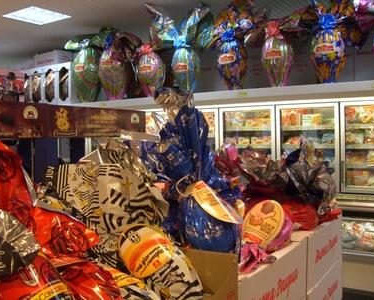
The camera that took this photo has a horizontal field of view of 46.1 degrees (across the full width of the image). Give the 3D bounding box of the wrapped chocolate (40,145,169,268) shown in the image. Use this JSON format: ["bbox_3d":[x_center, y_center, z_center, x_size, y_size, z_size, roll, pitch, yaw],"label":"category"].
[{"bbox_3d":[-0.199,0.156,1.130,0.290,0.300,0.220,-18,-12,1],"label":"wrapped chocolate"}]

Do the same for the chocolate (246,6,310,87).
[{"bbox_3d":[0.978,-1.095,4.692,0.630,0.820,0.400,0,2,28],"label":"chocolate"}]

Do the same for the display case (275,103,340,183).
[{"bbox_3d":[1.426,-0.047,5.072,0.720,0.950,0.360,0,2,30],"label":"display case"}]

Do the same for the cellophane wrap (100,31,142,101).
[{"bbox_3d":[-0.861,-1.094,5.686,0.500,0.880,0.420,0,2,23],"label":"cellophane wrap"}]

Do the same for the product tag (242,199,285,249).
[{"bbox_3d":[0.253,0.243,1.450,0.125,0.165,0.020,14,-20,18],"label":"product tag"}]

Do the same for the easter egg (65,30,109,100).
[{"bbox_3d":[-1.353,-1.149,5.970,0.520,0.930,0.420,0,2,23],"label":"easter egg"}]

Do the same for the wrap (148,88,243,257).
[{"bbox_3d":[0.028,0.073,1.310,0.245,0.490,0.220,-12,-3,6],"label":"wrap"}]

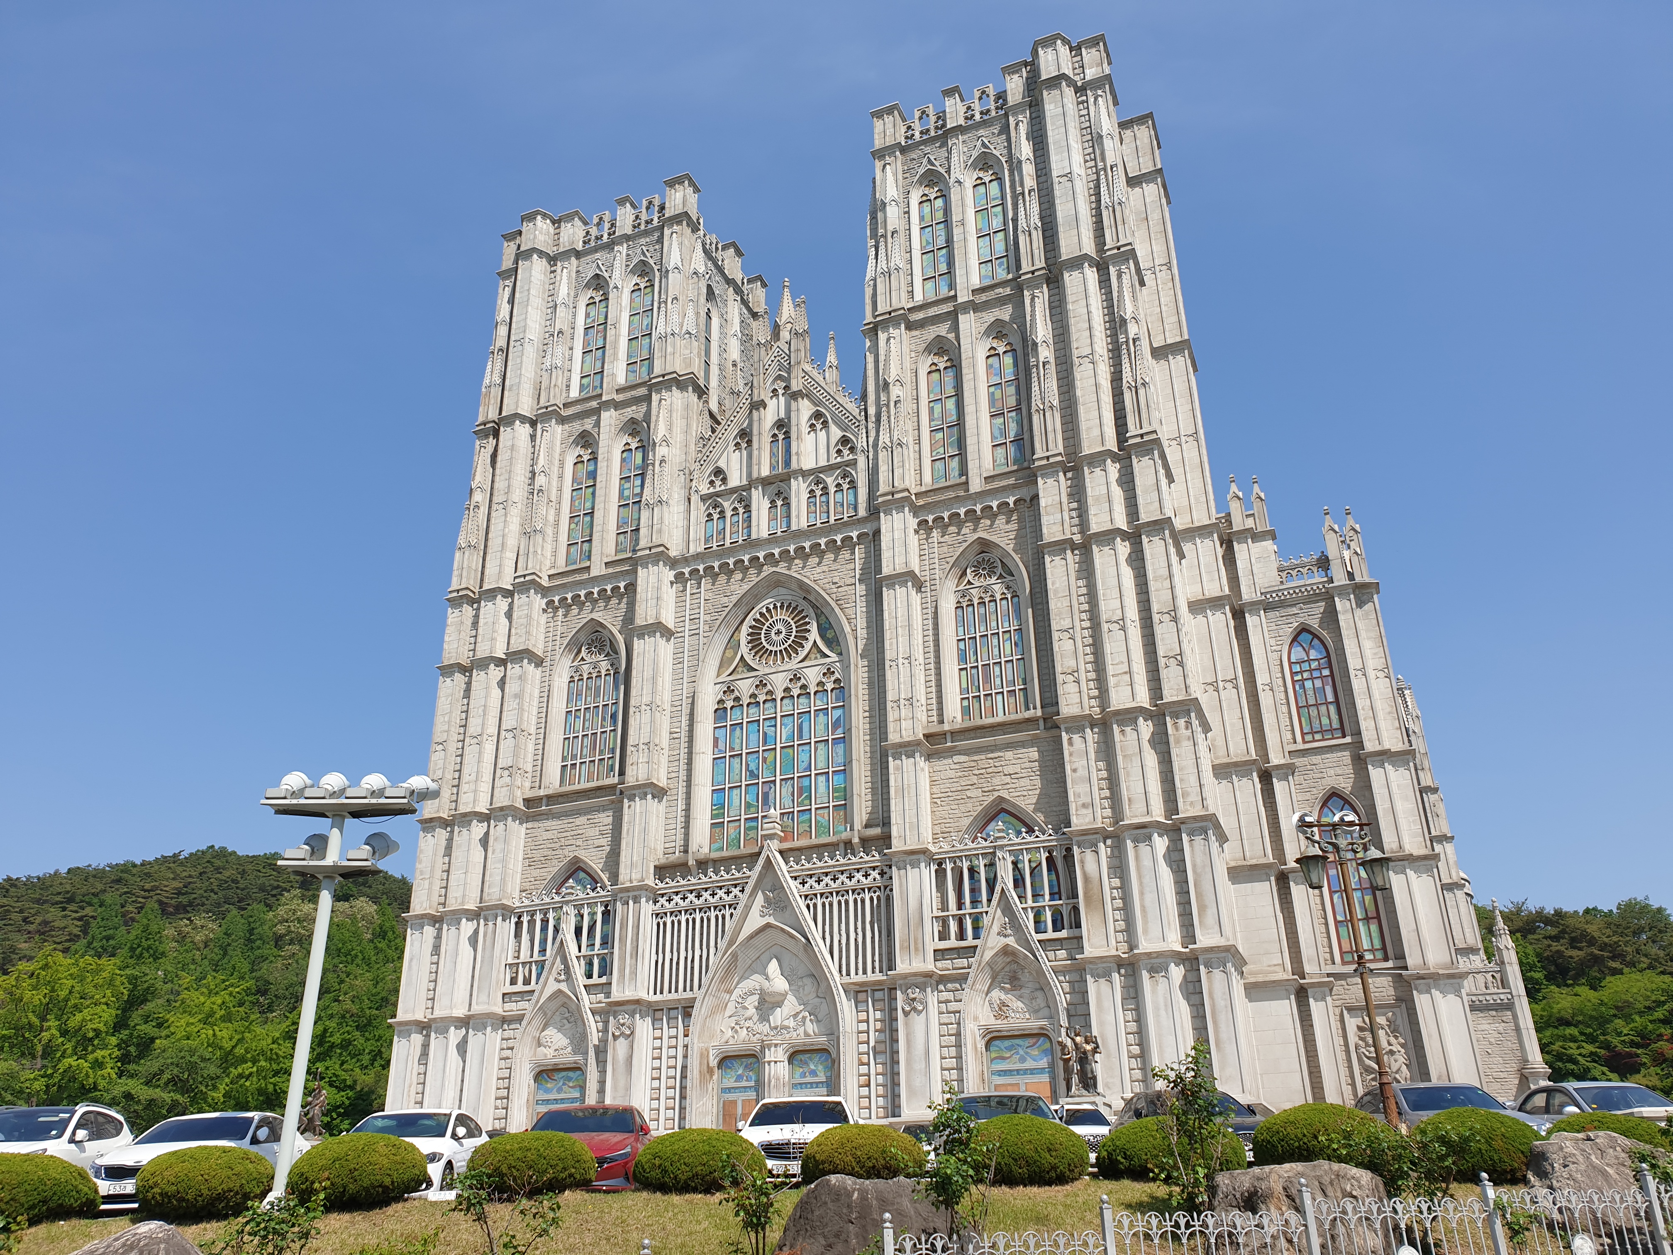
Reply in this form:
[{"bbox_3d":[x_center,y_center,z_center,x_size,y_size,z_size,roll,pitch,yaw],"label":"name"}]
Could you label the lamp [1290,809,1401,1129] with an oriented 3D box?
[{"bbox_3d":[7.003,4.789,16.570,1.420,4.850,0.500,6,-26,-14],"label":"lamp"}]

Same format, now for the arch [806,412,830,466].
[{"bbox_3d":[-0.945,-9.615,63.664,1.373,2.987,0.450,-11,-27,21],"label":"arch"}]

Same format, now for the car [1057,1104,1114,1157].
[{"bbox_3d":[5.348,11.815,28.580,1.880,1.680,4.700,-4,-25,5],"label":"car"}]

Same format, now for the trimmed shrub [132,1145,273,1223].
[{"bbox_3d":[-7.716,6.761,15.334,1.680,0.870,1.650,-1,-25,0],"label":"trimmed shrub"}]

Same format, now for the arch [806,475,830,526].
[{"bbox_3d":[-0.824,-6.228,61.718,1.229,2.730,0.300,-11,-27,21],"label":"arch"}]

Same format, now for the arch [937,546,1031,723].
[{"bbox_3d":[6.427,0.061,54.769,3.916,8.272,0.900,-11,-27,21],"label":"arch"}]

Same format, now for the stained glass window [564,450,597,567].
[{"bbox_3d":[-13.836,-6.682,68.692,1.494,7.236,0.350,-11,-27,21],"label":"stained glass window"}]

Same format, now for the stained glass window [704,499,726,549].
[{"bbox_3d":[-6.322,-5.519,66.011,1.240,3.049,0.400,-11,-27,20],"label":"stained glass window"}]

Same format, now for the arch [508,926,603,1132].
[{"bbox_3d":[-12.646,18.495,56.799,4.857,9.997,1.600,-11,-27,20],"label":"arch"}]

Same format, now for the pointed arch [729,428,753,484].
[{"bbox_3d":[-4.794,-8.703,63.823,1.295,3.183,0.400,-11,-27,21],"label":"pointed arch"}]

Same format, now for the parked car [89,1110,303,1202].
[{"bbox_3d":[-9.191,8.017,18.639,1.840,1.460,4.840,0,-25,-3],"label":"parked car"}]

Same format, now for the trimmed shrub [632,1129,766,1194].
[{"bbox_3d":[-1.707,6.699,15.754,1.694,0.767,1.694,-1,-25,0],"label":"trimmed shrub"}]

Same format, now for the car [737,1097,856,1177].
[{"bbox_3d":[-0.501,8.074,19.509,1.950,1.490,5.100,-2,-25,2],"label":"car"}]

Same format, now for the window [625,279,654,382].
[{"bbox_3d":[-10.621,-16.545,68.431,1.500,7.450,0.350,-11,-26,21],"label":"window"}]

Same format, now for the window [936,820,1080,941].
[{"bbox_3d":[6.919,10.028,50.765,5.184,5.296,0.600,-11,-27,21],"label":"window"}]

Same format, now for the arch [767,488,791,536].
[{"bbox_3d":[-2.839,-5.907,62.931,1.319,2.626,0.450,-11,-27,21],"label":"arch"}]

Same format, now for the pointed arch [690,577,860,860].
[{"bbox_3d":[-2.714,3.668,58.089,8.110,13.760,0.700,-11,-27,21],"label":"pointed arch"}]

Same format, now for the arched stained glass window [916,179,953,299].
[{"bbox_3d":[4.872,-19.473,62.489,1.550,7.360,0.350,-11,-26,21],"label":"arched stained glass window"}]

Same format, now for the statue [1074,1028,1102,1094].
[{"bbox_3d":[7.491,12.958,37.532,0.903,1.906,0.750,-11,-27,21],"label":"statue"}]

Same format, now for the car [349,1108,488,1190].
[{"bbox_3d":[-6.810,8.542,20.263,1.860,1.440,4.570,0,-25,-2],"label":"car"}]

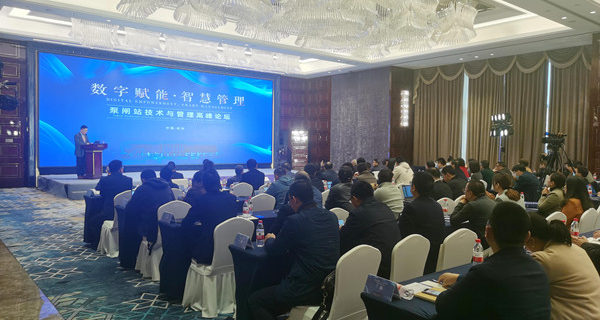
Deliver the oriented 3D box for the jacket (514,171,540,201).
[{"bbox_3d":[4.166,0.558,8.686,0.540,0.680,0.500,-1,3,-38],"label":"jacket"}]

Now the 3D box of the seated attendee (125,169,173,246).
[{"bbox_3d":[-1.919,0.768,5.950,0.570,1.290,0.780,-1,2,-39],"label":"seated attendee"}]

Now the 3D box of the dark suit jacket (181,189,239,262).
[{"bbox_3d":[-0.859,0.637,4.847,0.520,0.680,0.500,-1,3,-39],"label":"dark suit jacket"}]

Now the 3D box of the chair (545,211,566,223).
[{"bbox_3d":[2.752,1.025,5.522,0.470,0.910,0.560,-1,3,-39],"label":"chair"}]

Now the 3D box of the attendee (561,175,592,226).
[{"bbox_3d":[3.767,0.854,6.512,0.480,1.290,0.800,-1,3,-38],"label":"attendee"}]

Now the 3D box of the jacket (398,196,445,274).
[{"bbox_3d":[1.092,0.673,4.202,0.470,0.720,0.460,-1,2,-39],"label":"jacket"}]

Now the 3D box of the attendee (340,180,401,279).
[{"bbox_3d":[0.584,0.842,4.146,0.540,1.300,0.820,-1,3,-39],"label":"attendee"}]

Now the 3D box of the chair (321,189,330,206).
[{"bbox_3d":[0.353,0.924,7.645,0.470,0.930,0.570,-1,2,-39],"label":"chair"}]

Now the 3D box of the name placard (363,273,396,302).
[{"bbox_3d":[0.463,0.721,2.645,0.080,0.095,0.205,-1,2,-39],"label":"name placard"}]

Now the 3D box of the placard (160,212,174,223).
[{"bbox_3d":[-1.409,0.623,5.071,0.080,0.090,0.200,-1,3,-39],"label":"placard"}]

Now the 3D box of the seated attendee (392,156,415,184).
[{"bbox_3d":[2.377,0.614,10.912,0.520,1.340,0.800,-1,3,-38],"label":"seated attendee"}]

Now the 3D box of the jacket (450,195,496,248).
[{"bbox_3d":[1.821,0.707,4.910,0.540,0.640,0.540,-1,2,-39],"label":"jacket"}]

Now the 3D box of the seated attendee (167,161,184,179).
[{"bbox_3d":[-2.558,0.666,9.293,0.520,1.260,0.780,-1,2,-39],"label":"seated attendee"}]

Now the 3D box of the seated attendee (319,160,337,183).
[{"bbox_3d":[0.586,0.670,9.516,0.500,1.260,0.800,-1,3,-38],"label":"seated attendee"}]

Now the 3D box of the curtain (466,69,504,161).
[{"bbox_3d":[7.030,-1.264,17.813,0.200,4.600,1.500,-1,2,-39],"label":"curtain"}]

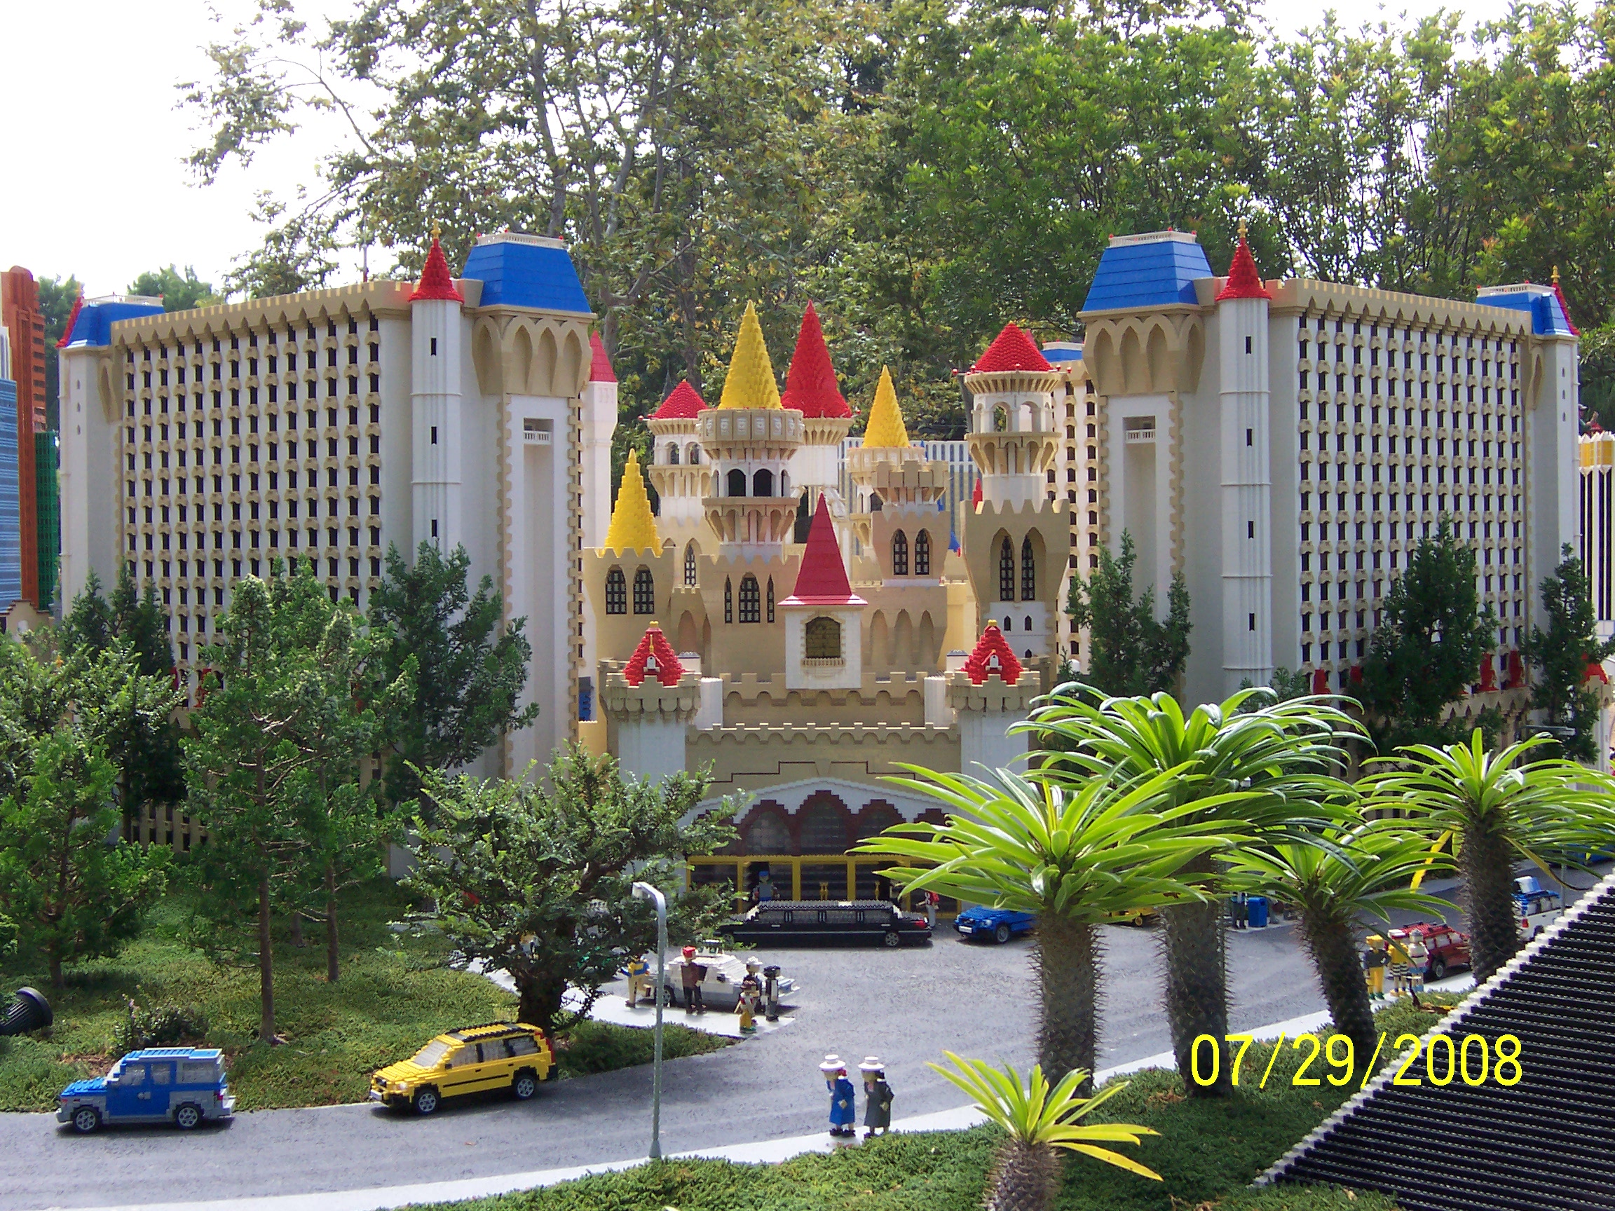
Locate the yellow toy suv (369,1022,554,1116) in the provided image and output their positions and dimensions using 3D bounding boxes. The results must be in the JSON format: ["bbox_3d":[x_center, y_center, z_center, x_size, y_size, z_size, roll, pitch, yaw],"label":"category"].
[{"bbox_3d":[-0.475,0.636,3.151,0.236,0.088,0.096,-2,2,-29],"label":"yellow toy suv"}]

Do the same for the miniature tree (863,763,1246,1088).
[{"bbox_3d":[0.329,0.427,3.030,0.505,0.438,0.460,-1,1,2],"label":"miniature tree"}]

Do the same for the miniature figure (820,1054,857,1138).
[{"bbox_3d":[0.039,0.607,2.830,0.036,0.100,0.040,-2,2,-44],"label":"miniature figure"}]

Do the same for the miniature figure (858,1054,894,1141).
[{"bbox_3d":[0.087,0.621,2.880,0.038,0.105,0.042,-2,2,-37],"label":"miniature figure"}]

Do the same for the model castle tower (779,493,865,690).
[{"bbox_3d":[0.033,-0.026,4.930,0.190,0.430,0.190,-1,1,2],"label":"model castle tower"}]

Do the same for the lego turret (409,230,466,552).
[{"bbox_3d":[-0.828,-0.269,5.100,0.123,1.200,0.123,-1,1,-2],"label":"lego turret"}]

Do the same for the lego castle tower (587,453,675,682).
[{"bbox_3d":[-0.406,-0.095,5.280,0.203,0.542,0.200,-1,1,2],"label":"lego castle tower"}]

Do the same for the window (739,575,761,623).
[{"bbox_3d":[-0.133,-0.016,5.280,0.050,0.114,0.020,-1,1,-2],"label":"window"}]

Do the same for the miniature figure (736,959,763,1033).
[{"bbox_3d":[-0.089,0.603,3.530,0.042,0.115,0.040,0,2,37],"label":"miniature figure"}]

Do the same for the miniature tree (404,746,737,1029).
[{"bbox_3d":[-0.348,0.418,3.420,0.470,0.420,0.450,-1,1,0],"label":"miniature tree"}]

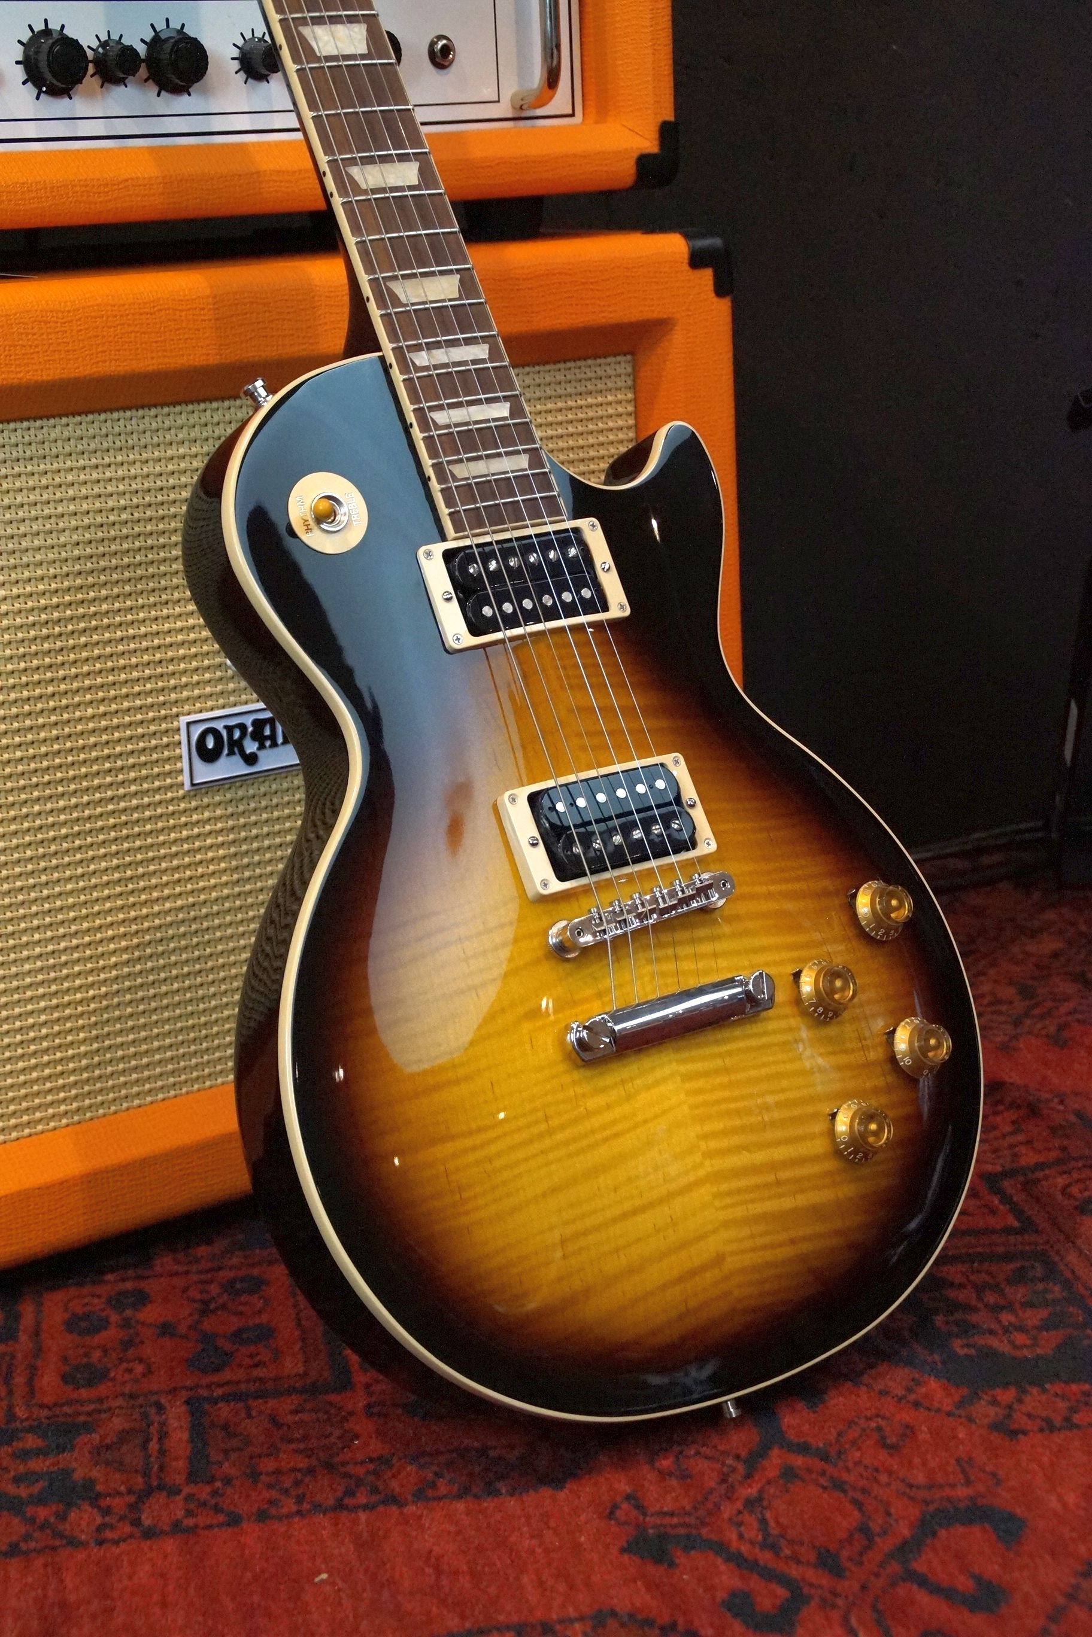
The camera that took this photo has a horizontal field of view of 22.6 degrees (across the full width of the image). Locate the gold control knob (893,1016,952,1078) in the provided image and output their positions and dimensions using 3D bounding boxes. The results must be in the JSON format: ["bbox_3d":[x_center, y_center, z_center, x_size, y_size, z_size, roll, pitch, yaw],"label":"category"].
[{"bbox_3d":[0.160,0.095,1.145,0.026,0.026,0.013,-15,-6,-32],"label":"gold control knob"}]

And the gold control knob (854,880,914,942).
[{"bbox_3d":[0.145,0.037,1.153,0.026,0.026,0.013,-15,-6,-32],"label":"gold control knob"}]

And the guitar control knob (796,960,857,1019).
[{"bbox_3d":[0.118,0.070,1.121,0.026,0.026,0.013,-15,-6,-32],"label":"guitar control knob"}]

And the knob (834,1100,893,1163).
[{"bbox_3d":[0.131,0.127,1.112,0.026,0.026,0.013,-15,-6,-32],"label":"knob"}]

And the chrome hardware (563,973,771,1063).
[{"bbox_3d":[0.051,0.078,1.073,0.097,0.017,0.013,-14,-10,-34],"label":"chrome hardware"}]

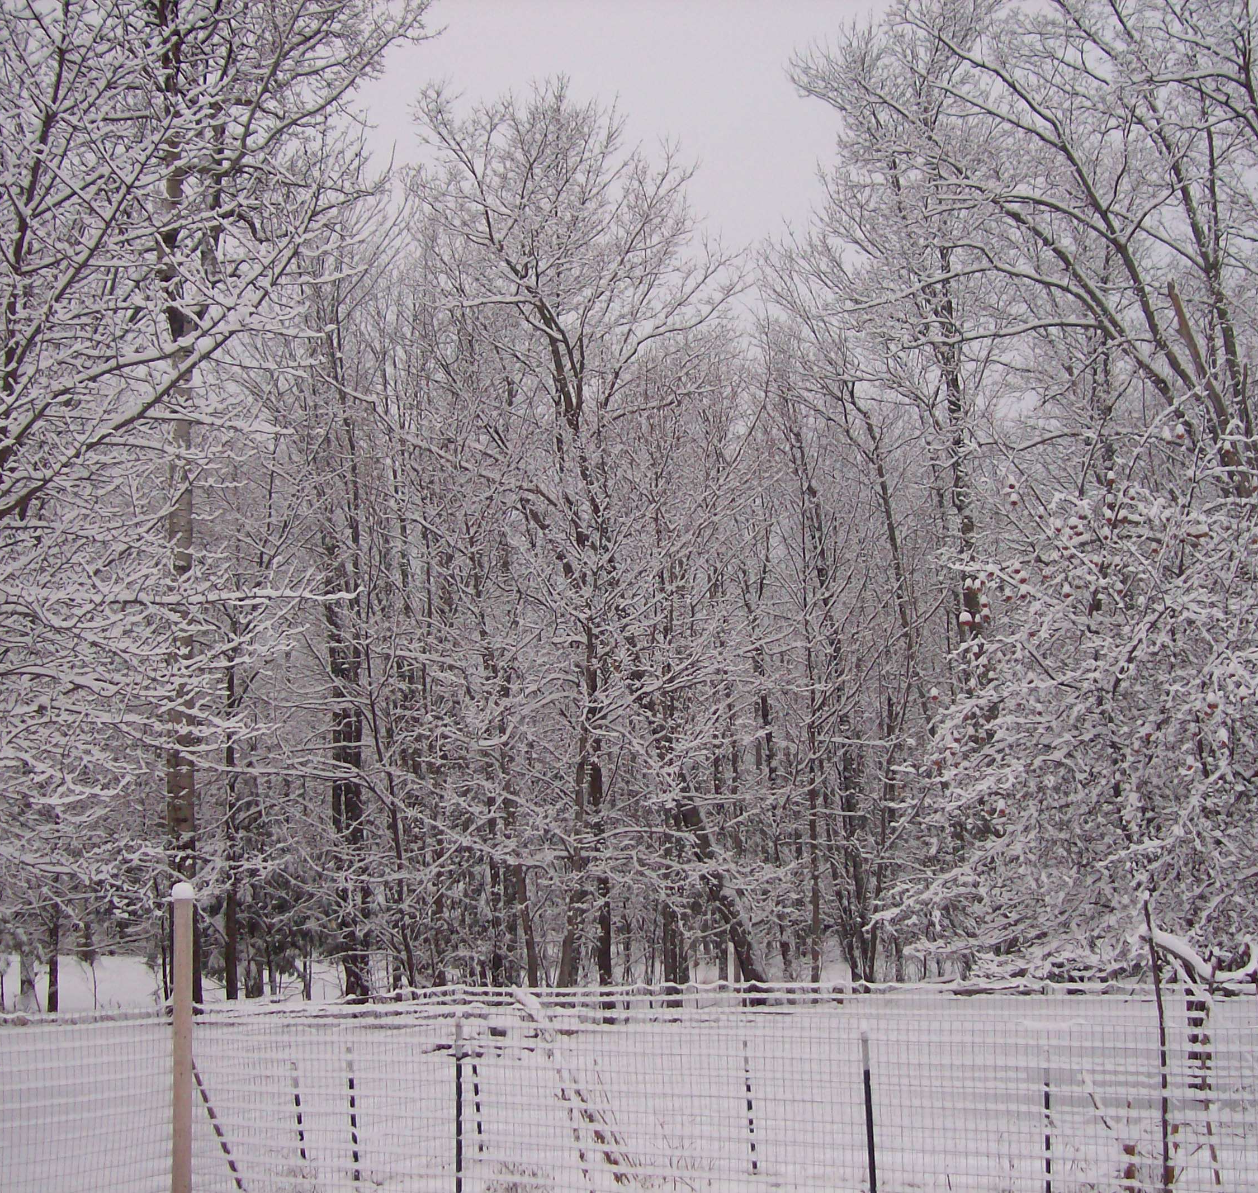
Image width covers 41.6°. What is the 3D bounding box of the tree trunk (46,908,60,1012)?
[{"bbox_3d":[-11.476,7.218,33.000,0.200,2.150,0.200,3,-12,-19],"label":"tree trunk"}]

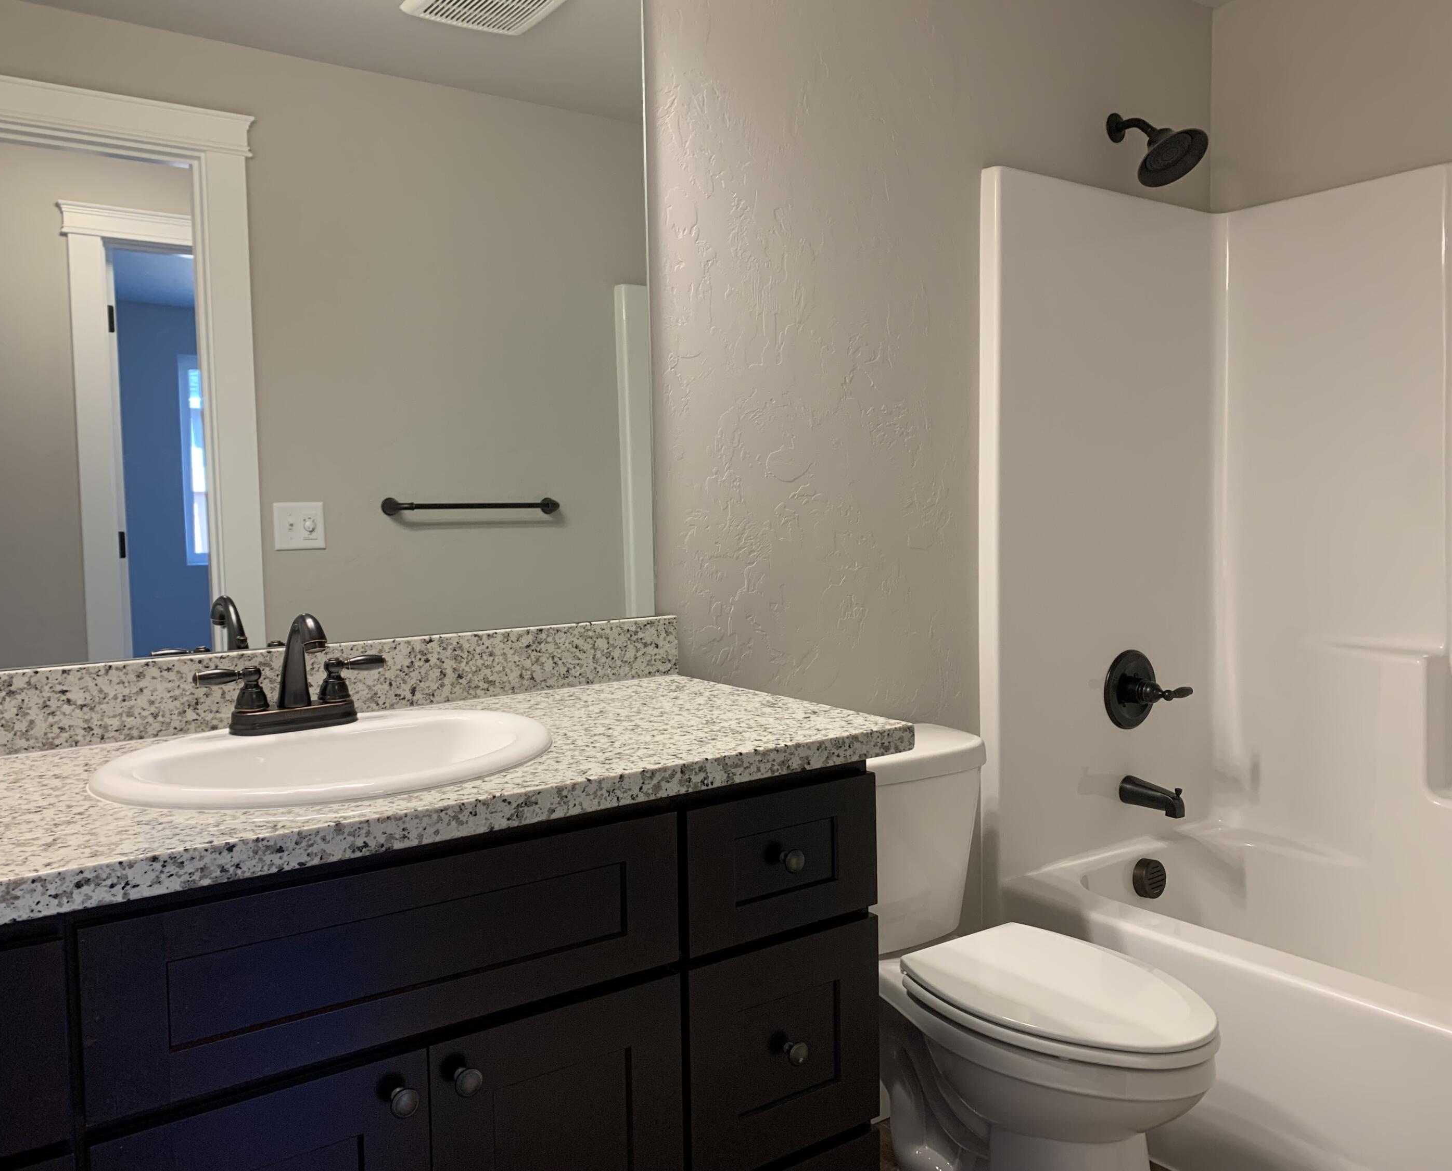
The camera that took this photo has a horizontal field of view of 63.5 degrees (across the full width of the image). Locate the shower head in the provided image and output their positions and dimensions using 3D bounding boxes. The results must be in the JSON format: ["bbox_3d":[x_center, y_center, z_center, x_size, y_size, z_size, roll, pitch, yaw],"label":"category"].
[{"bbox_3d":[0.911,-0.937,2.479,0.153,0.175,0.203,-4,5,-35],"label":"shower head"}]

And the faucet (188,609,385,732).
[{"bbox_3d":[-0.523,0.108,1.452,0.238,0.147,0.138,-4,5,-35],"label":"faucet"}]

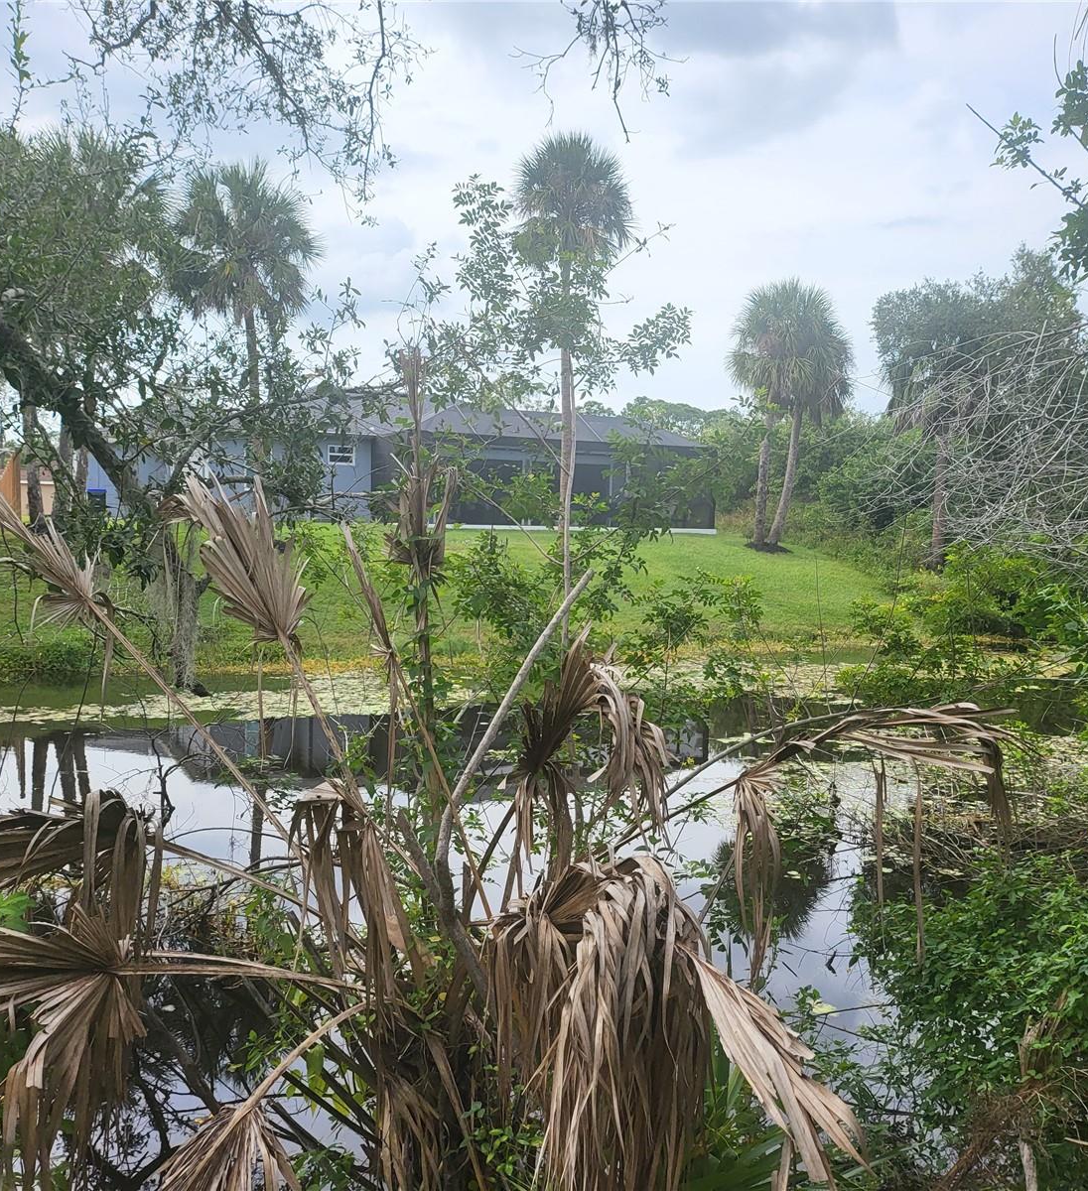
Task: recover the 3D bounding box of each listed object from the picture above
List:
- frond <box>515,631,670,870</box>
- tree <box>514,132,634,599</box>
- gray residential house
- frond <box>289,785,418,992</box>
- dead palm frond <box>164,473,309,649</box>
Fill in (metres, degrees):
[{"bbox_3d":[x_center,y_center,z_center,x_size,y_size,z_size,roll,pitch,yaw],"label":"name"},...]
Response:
[{"bbox_3d":[0.121,0.393,2.800,0.400,0.610,0.400,1,3,0],"label":"frond"},{"bbox_3d":[0.781,-6.565,29.500,3.200,11.700,3.200,1,3,0],"label":"tree"},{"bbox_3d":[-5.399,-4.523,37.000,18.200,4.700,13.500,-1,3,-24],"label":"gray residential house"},{"bbox_3d":[-0.472,0.730,2.750,0.340,0.530,0.300,1,3,0],"label":"frond"},{"bbox_3d":[-0.868,-0.096,3.100,0.410,0.510,0.340,1,3,0],"label":"dead palm frond"}]

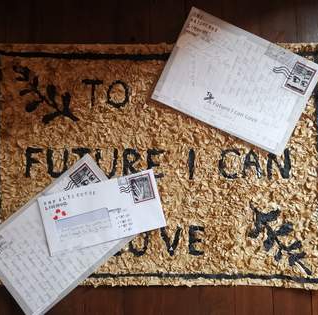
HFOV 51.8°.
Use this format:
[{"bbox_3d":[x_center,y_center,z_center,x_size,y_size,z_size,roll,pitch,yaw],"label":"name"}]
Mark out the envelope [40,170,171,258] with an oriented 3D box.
[{"bbox_3d":[-0.103,0.102,0.600,0.220,0.005,0.109,-15,89,0],"label":"envelope"}]

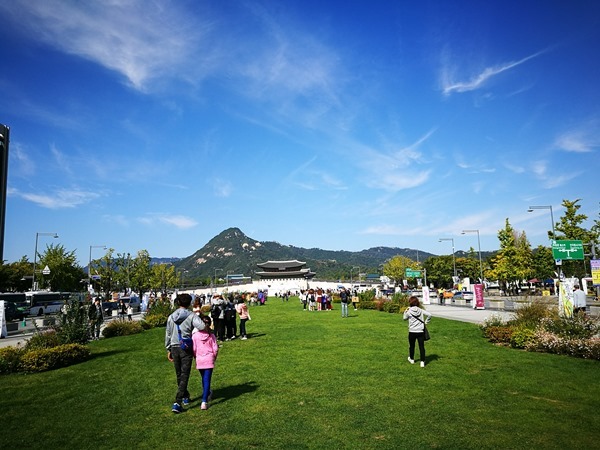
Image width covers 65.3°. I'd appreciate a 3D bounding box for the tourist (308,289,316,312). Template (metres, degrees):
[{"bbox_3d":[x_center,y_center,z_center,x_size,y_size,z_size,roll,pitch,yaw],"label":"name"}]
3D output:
[{"bbox_3d":[0.905,5.611,34.915,0.520,1.585,0.380,-2,-8,0],"label":"tourist"}]

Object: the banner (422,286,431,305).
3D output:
[{"bbox_3d":[12.871,7.196,47.428,0.720,1.850,0.400,-2,-8,8],"label":"banner"}]

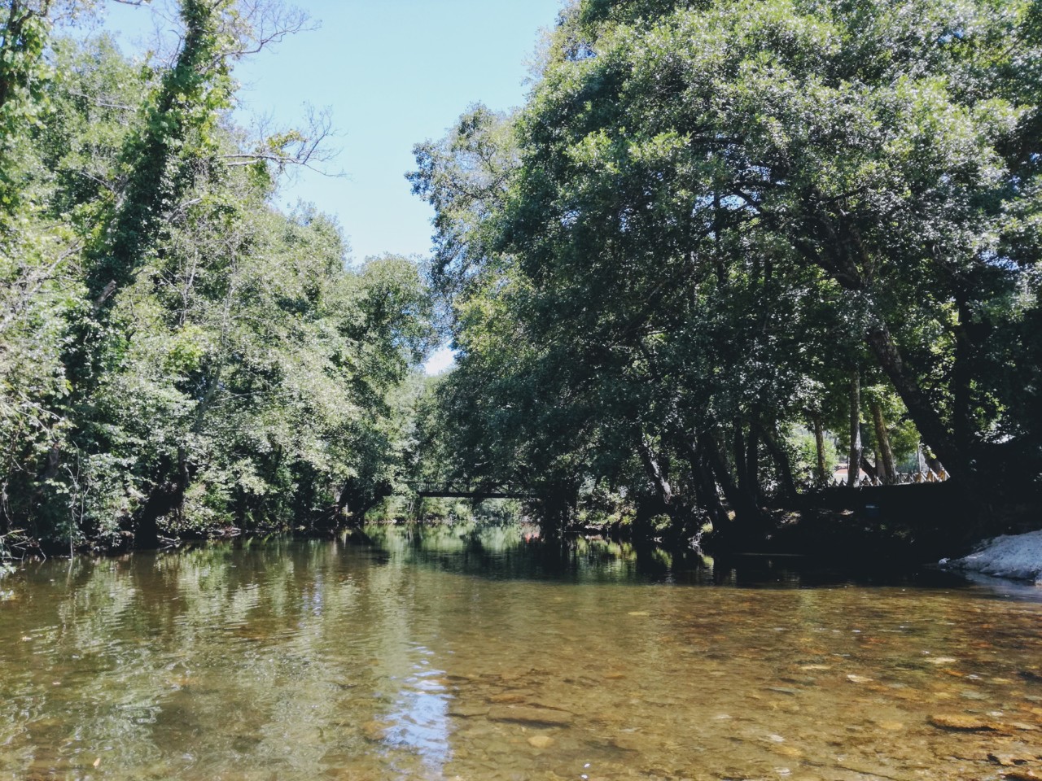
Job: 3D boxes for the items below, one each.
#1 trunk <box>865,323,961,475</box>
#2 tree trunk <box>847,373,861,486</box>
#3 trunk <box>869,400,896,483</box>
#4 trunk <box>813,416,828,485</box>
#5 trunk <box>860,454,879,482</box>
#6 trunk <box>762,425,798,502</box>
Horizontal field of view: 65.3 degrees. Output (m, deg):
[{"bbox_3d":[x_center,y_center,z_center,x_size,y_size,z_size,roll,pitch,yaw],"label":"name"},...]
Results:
[{"bbox_3d":[8.249,0.224,17.003,0.550,3.640,0.550,-26,-8,24],"label":"trunk"},{"bbox_3d":[9.423,1.077,23.002,0.340,3.430,0.340,1,-8,22],"label":"tree trunk"},{"bbox_3d":[10.732,1.530,24.001,0.320,2.490,0.320,-10,-9,24],"label":"trunk"},{"bbox_3d":[9.952,1.981,27.001,0.290,2.380,0.290,-5,-8,20],"label":"trunk"},{"bbox_3d":[11.158,2.486,26.000,0.300,0.950,0.300,-25,-8,21],"label":"trunk"},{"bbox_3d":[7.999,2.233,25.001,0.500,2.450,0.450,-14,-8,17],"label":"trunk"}]

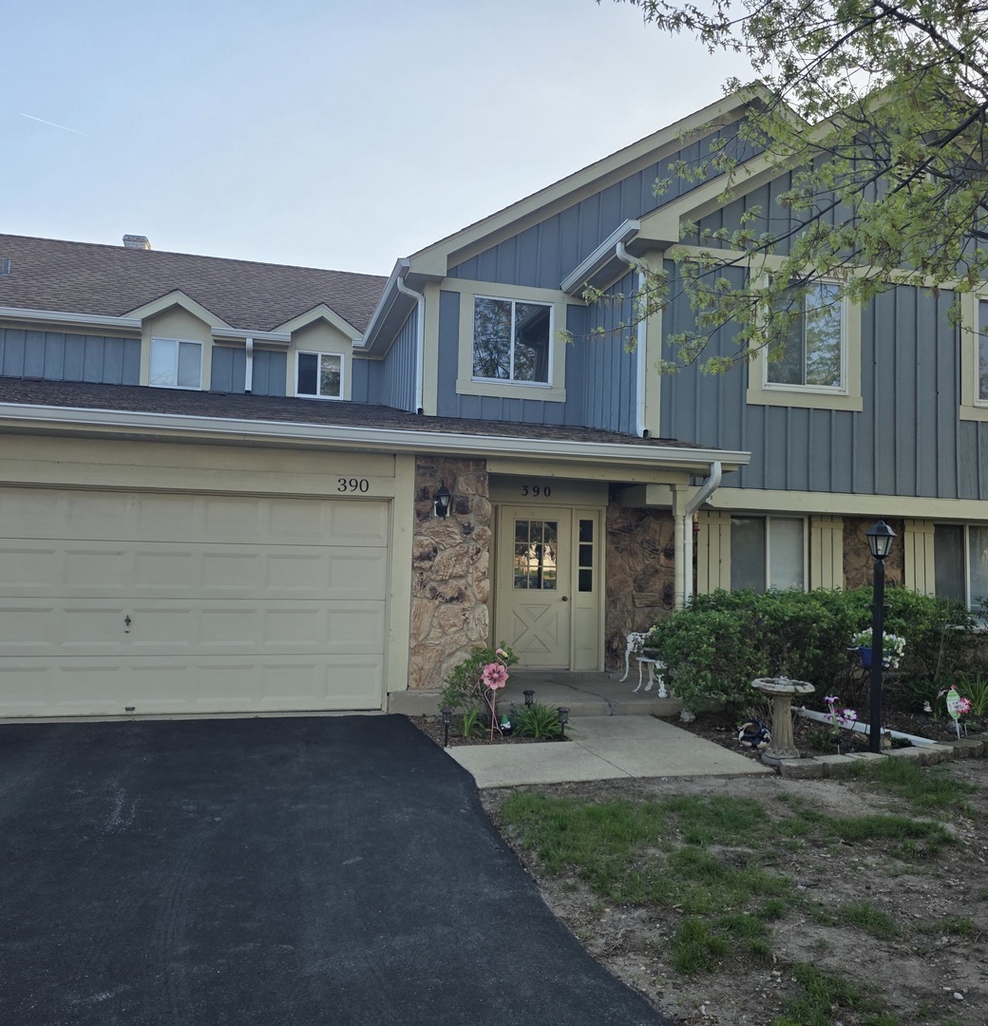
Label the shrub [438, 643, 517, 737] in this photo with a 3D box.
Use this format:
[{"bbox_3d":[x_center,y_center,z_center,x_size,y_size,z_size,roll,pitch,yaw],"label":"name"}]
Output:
[{"bbox_3d":[-0.130,1.479,7.787,0.660,0.760,0.600,1,-4,0],"label":"shrub"}]

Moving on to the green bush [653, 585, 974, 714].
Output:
[{"bbox_3d":[3.353,1.450,9.732,3.550,1.150,1.500,2,-4,-14],"label":"green bush"}]

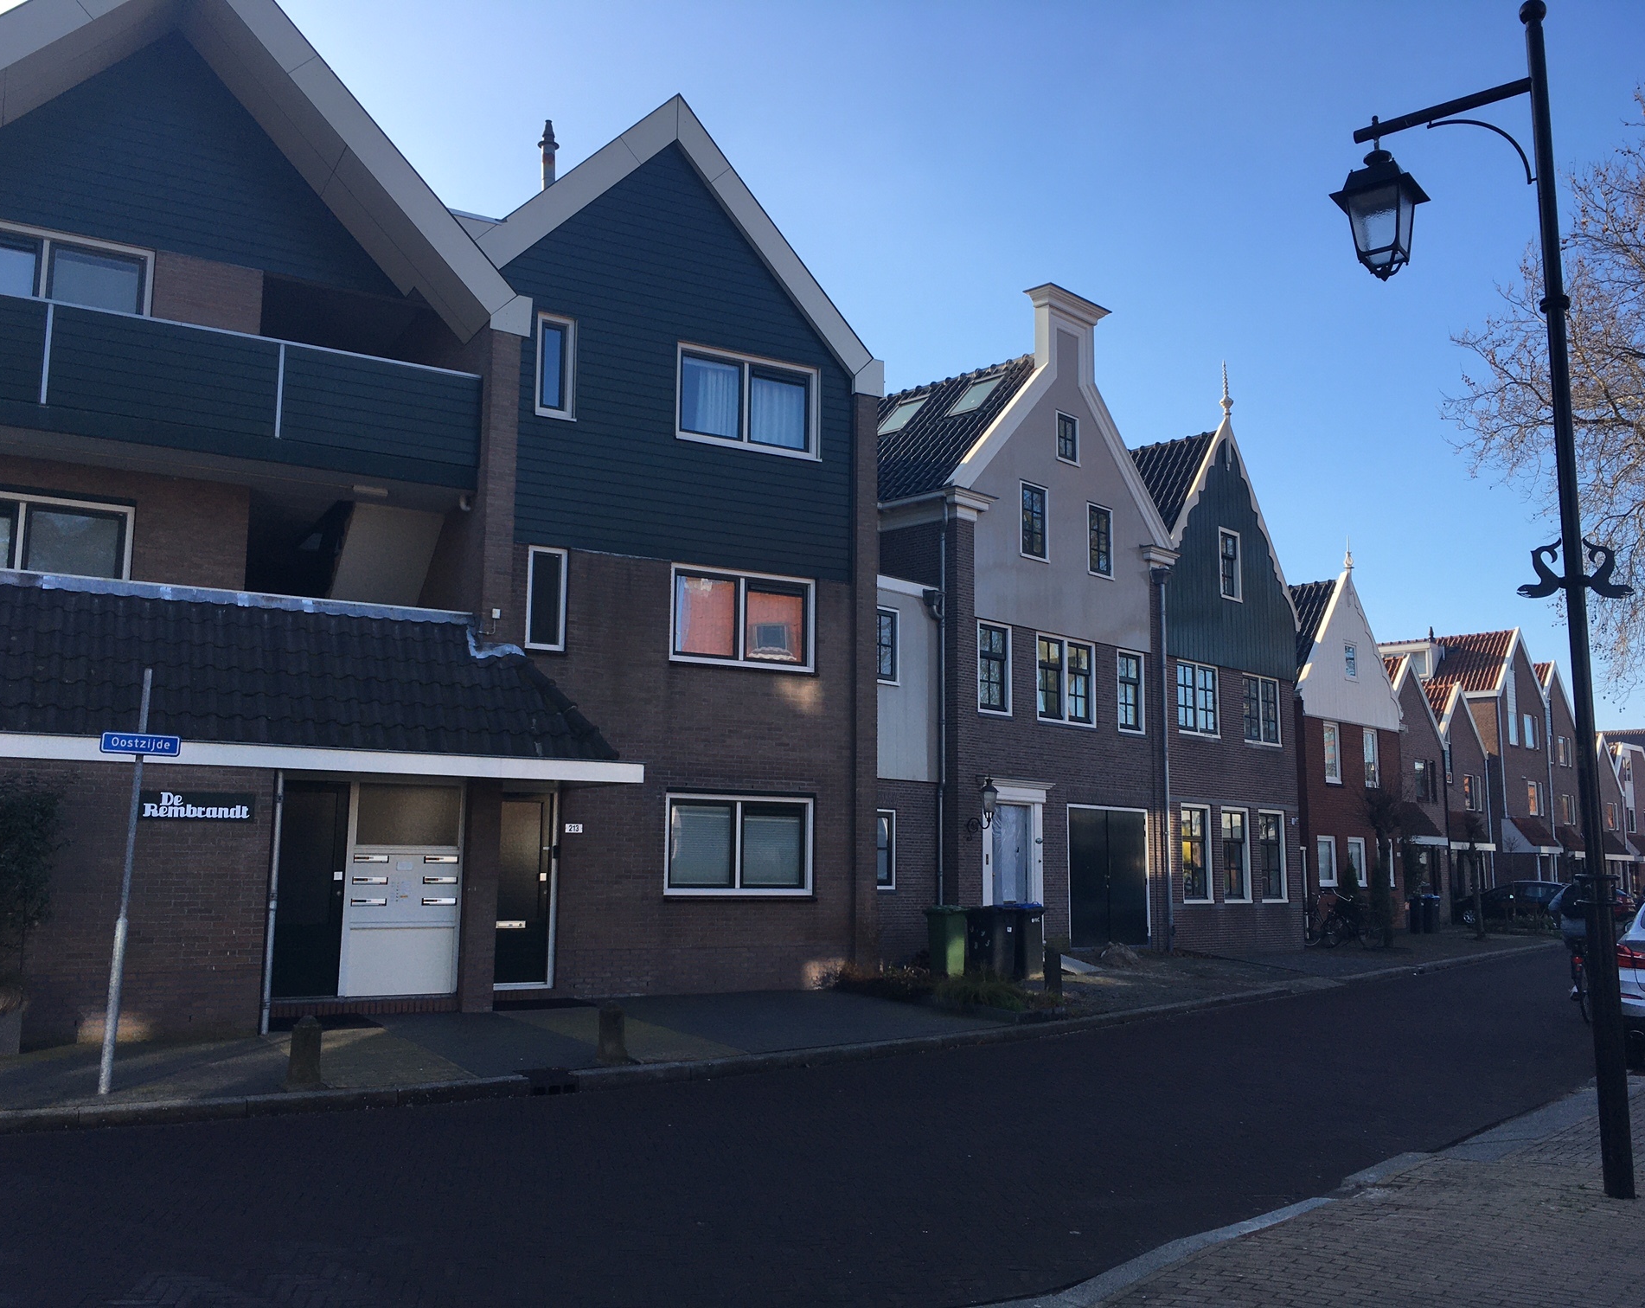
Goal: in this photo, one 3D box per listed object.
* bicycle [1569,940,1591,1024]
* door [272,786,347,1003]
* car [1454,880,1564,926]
[{"bbox_3d":[8.621,3.597,16.498,0.600,1.080,1.800,-5,-10,32],"label":"bicycle"},{"bbox_3d":[-5.206,2.326,14.478,0.900,2.130,0.090,5,-10,-28],"label":"door"},{"bbox_3d":[20.600,7.493,43.300,4.300,1.470,1.780,-5,-10,34],"label":"car"}]

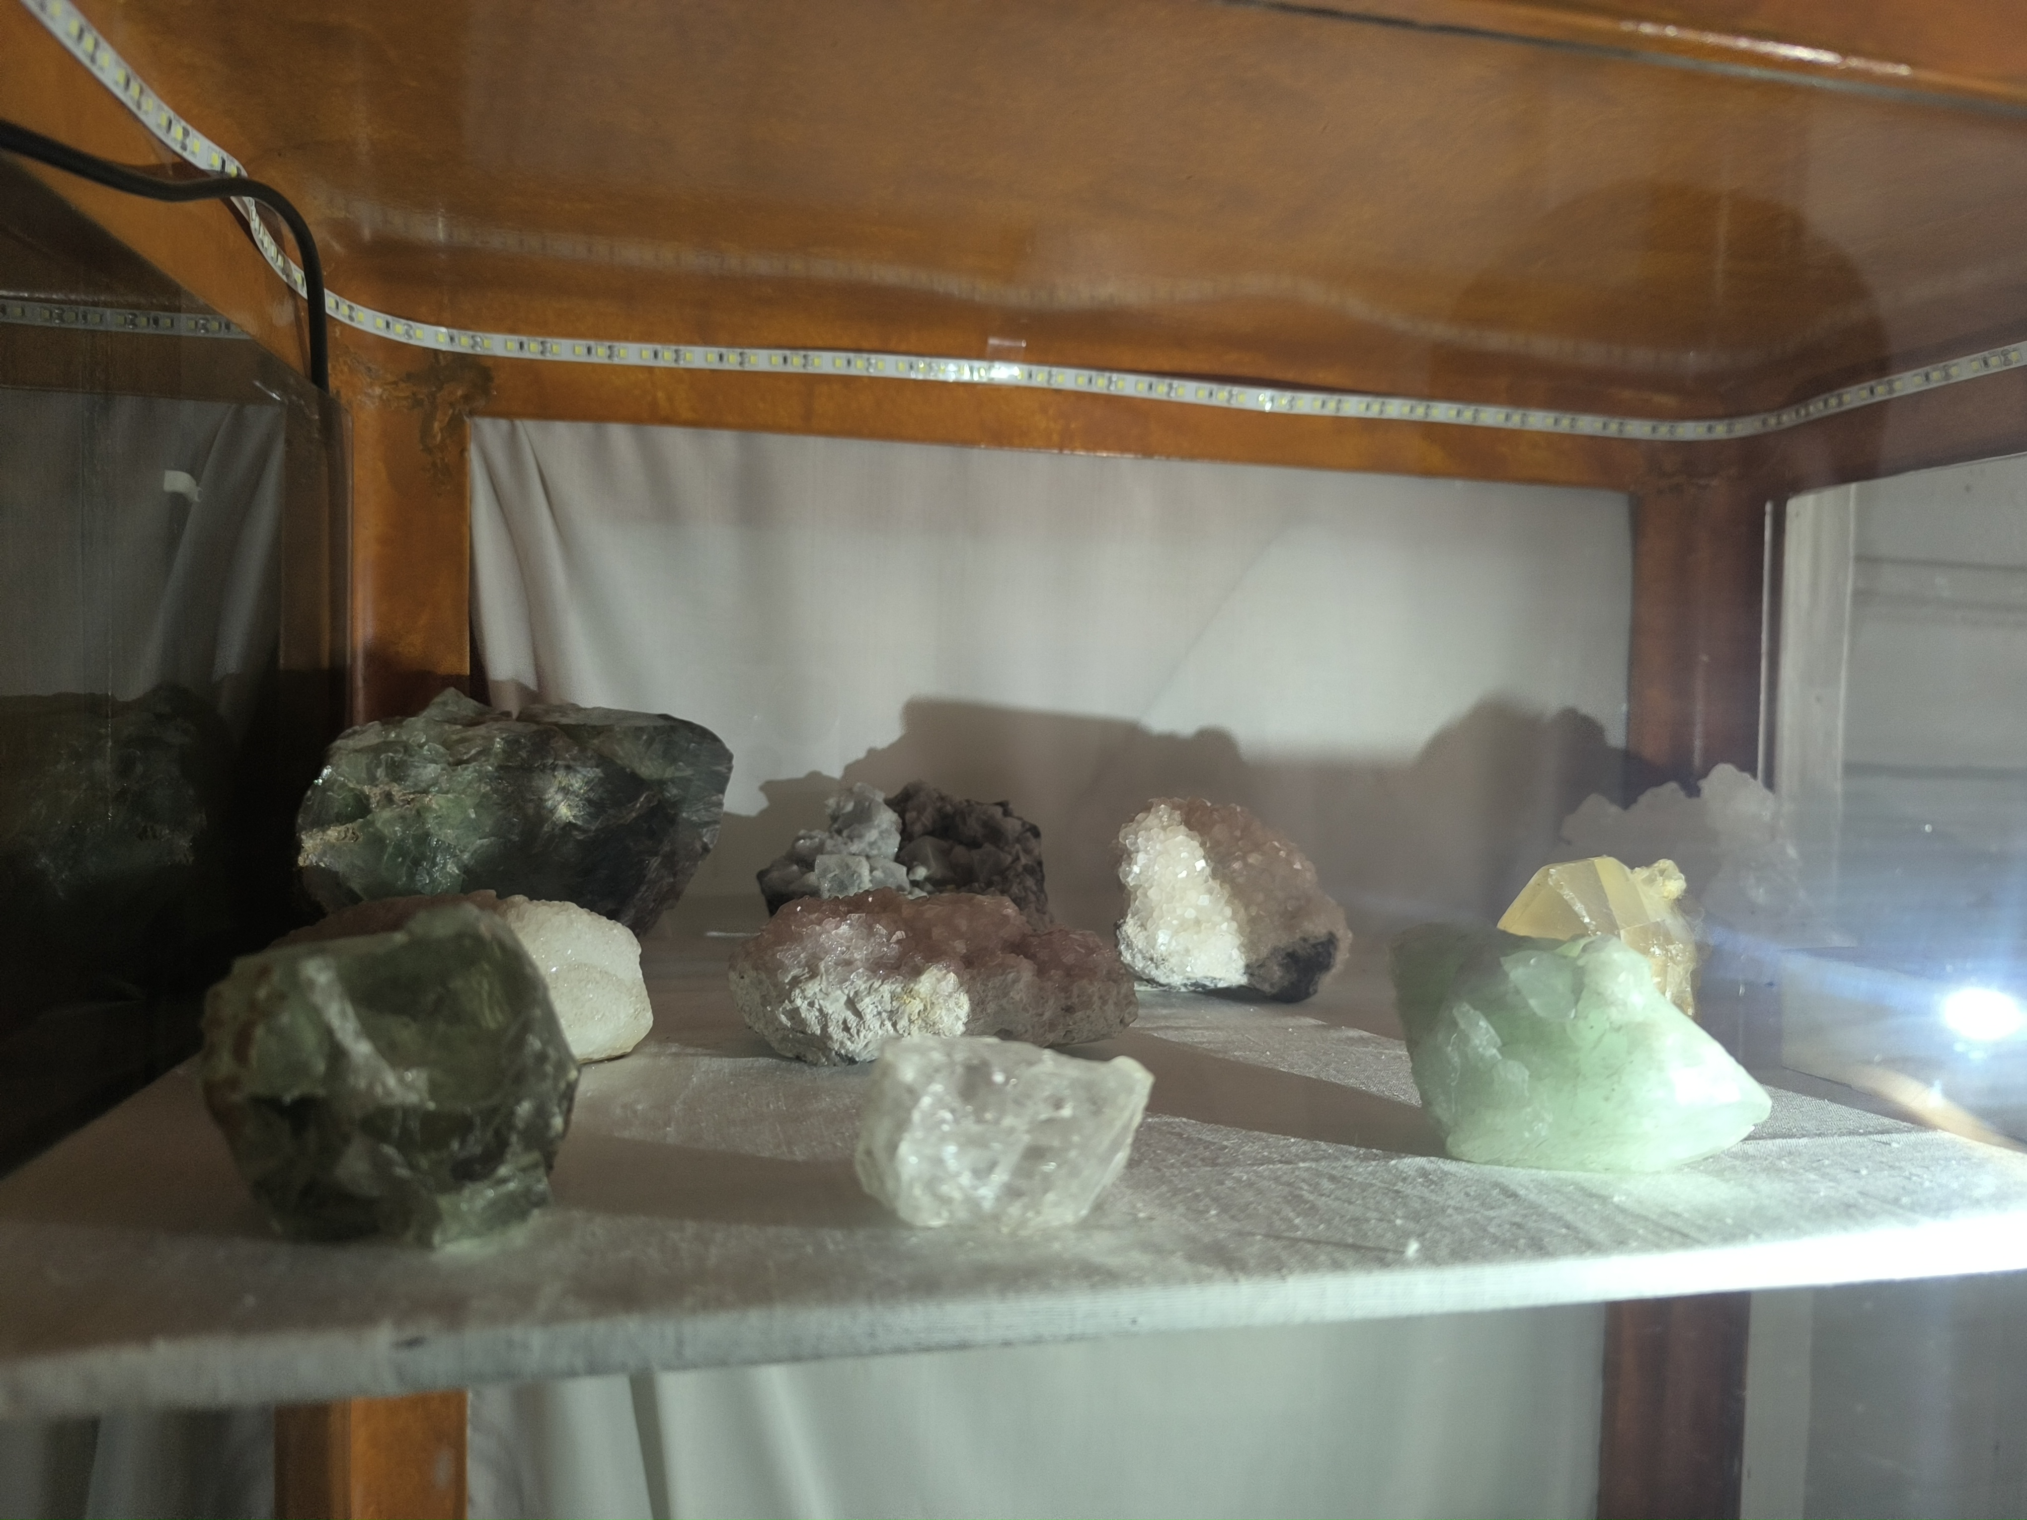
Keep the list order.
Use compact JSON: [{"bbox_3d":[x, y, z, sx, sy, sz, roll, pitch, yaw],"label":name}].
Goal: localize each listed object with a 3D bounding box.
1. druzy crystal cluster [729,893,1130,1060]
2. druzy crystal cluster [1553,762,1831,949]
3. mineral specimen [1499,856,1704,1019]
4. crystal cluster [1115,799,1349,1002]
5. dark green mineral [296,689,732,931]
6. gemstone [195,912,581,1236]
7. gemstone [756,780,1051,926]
[{"bbox_3d":[-0.021,0.057,0.361,0.108,0.042,0.065,0,2,-20],"label":"druzy crystal cluster"},{"bbox_3d":[0.289,0.039,0.573,0.104,0.074,0.070,1,2,6],"label":"druzy crystal cluster"},{"bbox_3d":[0.182,0.055,0.419,0.057,0.049,0.052,2,2,13],"label":"mineral specimen"},{"bbox_3d":[0.070,0.045,0.435,0.072,0.064,0.060,1,2,-7],"label":"crystal cluster"},{"bbox_3d":[-0.156,0.025,0.431,0.128,0.095,0.085,1,2,-18],"label":"dark green mineral"},{"bbox_3d":[-0.107,0.053,0.236,0.059,0.054,0.058,0,2,-20],"label":"gemstone"},{"bbox_3d":[-0.041,0.040,0.509,0.110,0.064,0.070,1,2,-8],"label":"gemstone"}]

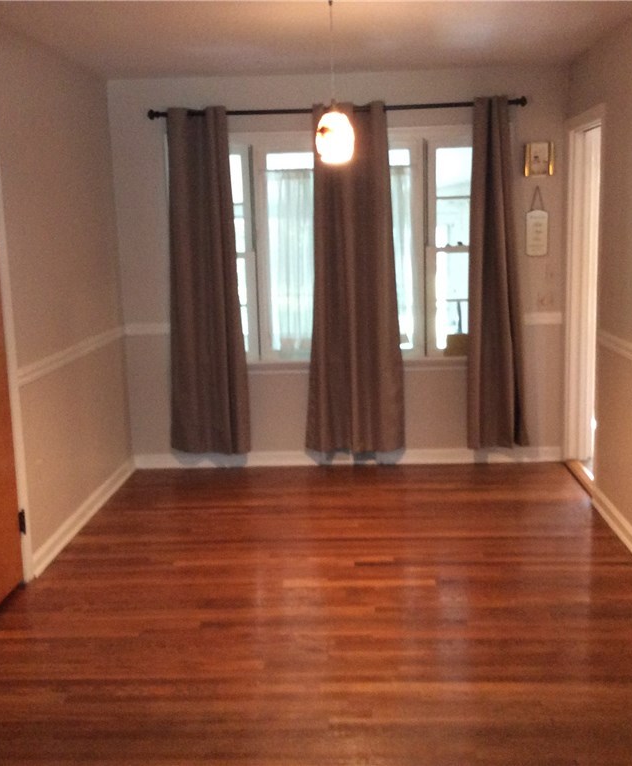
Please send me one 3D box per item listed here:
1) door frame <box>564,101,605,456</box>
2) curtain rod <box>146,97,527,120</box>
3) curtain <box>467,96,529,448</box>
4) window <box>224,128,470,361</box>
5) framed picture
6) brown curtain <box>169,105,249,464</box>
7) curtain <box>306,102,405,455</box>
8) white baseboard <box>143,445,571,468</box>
[{"bbox_3d":[1.578,-0.454,5.417,0.140,2.110,0.900,-1,10,3],"label":"door frame"},{"bbox_3d":[0.117,-1.633,5.640,2.258,0.060,0.070,-1,10,3],"label":"curtain rod"},{"bbox_3d":[1.115,-0.639,5.764,0.385,2.120,0.105,-1,10,3],"label":"curtain"},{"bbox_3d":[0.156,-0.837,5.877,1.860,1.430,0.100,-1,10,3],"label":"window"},{"bbox_3d":[1.345,-1.348,5.710,0.178,0.196,0.030,-1,10,3],"label":"framed picture"},{"bbox_3d":[-0.687,-0.603,5.851,0.470,2.130,0.105,-1,10,3],"label":"brown curtain"},{"bbox_3d":[0.226,-0.619,5.808,0.624,2.130,0.105,-1,10,3],"label":"curtain"},{"bbox_3d":[0.186,0.487,6.082,2.755,0.100,0.027,-1,10,3],"label":"white baseboard"}]

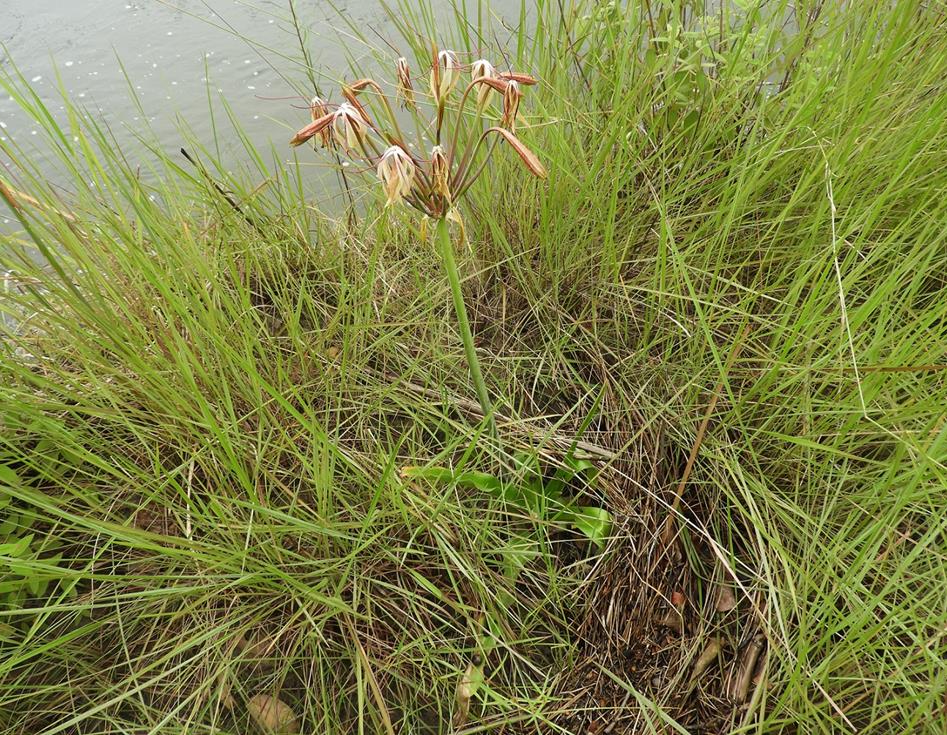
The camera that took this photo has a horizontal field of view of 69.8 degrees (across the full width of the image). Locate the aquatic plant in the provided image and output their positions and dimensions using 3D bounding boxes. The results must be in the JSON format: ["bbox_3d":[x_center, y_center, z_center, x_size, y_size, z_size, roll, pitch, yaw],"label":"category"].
[{"bbox_3d":[-0.075,-0.101,1.053,0.370,0.680,0.340,0,42,0],"label":"aquatic plant"}]

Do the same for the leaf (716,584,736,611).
[{"bbox_3d":[0.421,0.384,1.130,0.034,0.012,0.045,0,42,0],"label":"leaf"}]

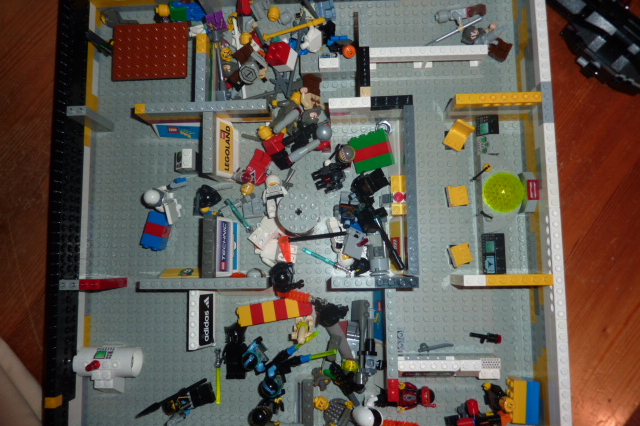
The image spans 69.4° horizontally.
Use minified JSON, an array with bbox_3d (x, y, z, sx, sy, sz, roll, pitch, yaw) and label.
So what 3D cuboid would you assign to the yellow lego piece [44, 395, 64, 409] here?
[{"bbox_3d":[-0.198,0.141,0.346,0.008,0.010,0.008,-1,84,3],"label":"yellow lego piece"}]

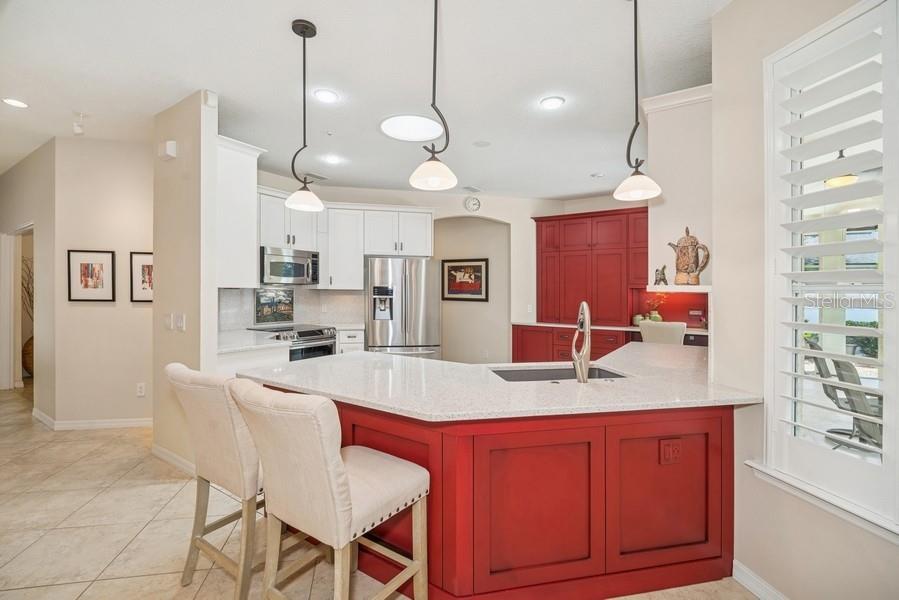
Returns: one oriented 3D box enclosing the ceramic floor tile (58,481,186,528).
[{"bbox_3d":[-2.089,1.323,2.445,0.500,0.010,0.500,0,1,-12],"label":"ceramic floor tile"}]

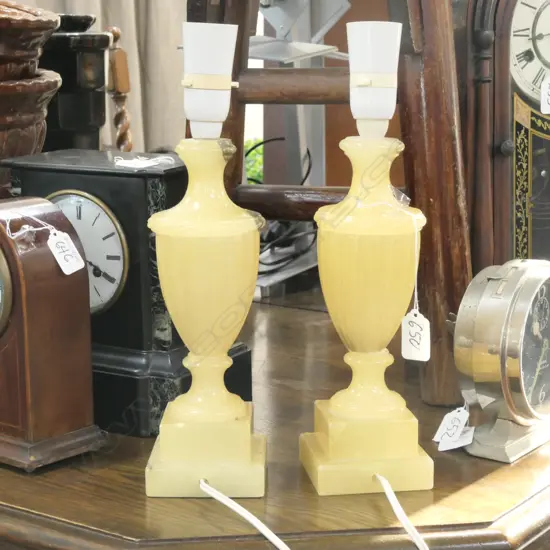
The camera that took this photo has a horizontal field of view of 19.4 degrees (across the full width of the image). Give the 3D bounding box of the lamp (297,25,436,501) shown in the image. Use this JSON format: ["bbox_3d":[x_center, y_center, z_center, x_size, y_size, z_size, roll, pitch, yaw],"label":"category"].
[{"bbox_3d":[0.079,-0.015,1.359,0.098,0.386,0.098,-1,9,-8],"label":"lamp"}]

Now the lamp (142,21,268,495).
[{"bbox_3d":[-0.056,-0.014,1.349,0.098,0.386,0.098,0,9,1],"label":"lamp"}]

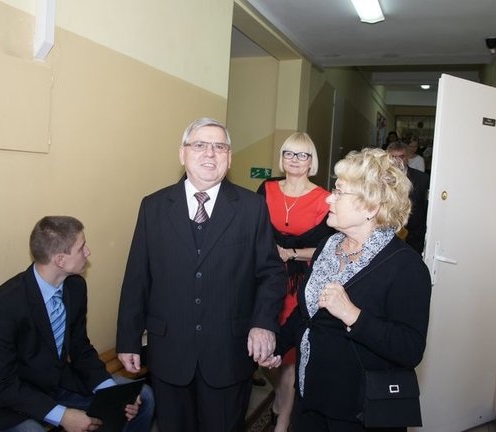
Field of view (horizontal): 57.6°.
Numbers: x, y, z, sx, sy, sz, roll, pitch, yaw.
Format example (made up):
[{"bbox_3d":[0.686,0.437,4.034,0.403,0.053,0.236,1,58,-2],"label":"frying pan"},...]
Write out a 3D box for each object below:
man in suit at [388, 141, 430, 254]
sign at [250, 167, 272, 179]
[{"bbox_3d":[1.155,0.312,3.680,0.560,1.790,0.340,6,6,23],"label":"man in suit"},{"bbox_3d":[0.179,-0.564,5.950,0.300,0.150,0.020,6,6,23],"label":"sign"}]

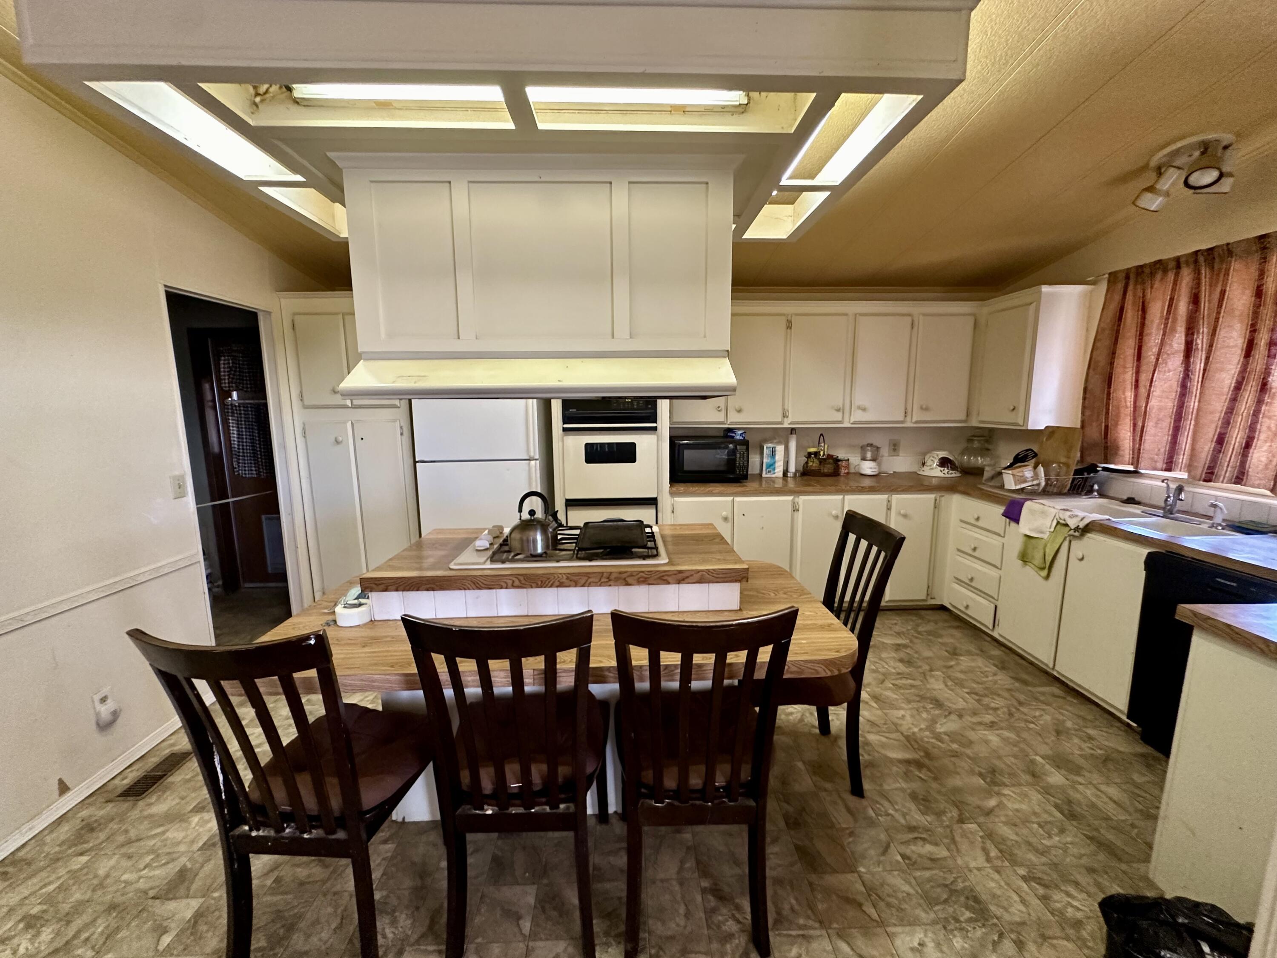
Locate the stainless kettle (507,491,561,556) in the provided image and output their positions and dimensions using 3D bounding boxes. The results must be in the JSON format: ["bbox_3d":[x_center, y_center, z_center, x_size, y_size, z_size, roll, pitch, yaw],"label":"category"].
[{"bbox_3d":[-0.393,0.163,1.990,0.205,0.228,0.185,3,9,25],"label":"stainless kettle"}]

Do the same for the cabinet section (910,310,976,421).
[{"bbox_3d":[2.228,-0.819,3.910,0.430,0.790,0.310,-1,9,-2],"label":"cabinet section"}]

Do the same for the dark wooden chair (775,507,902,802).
[{"bbox_3d":[0.685,0.692,2.132,0.550,1.020,0.470,-1,8,-1],"label":"dark wooden chair"}]

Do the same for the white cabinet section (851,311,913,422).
[{"bbox_3d":[1.764,-0.814,3.894,0.430,0.790,0.310,-1,9,-2],"label":"white cabinet section"}]

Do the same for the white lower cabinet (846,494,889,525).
[{"bbox_3d":[1.587,0.475,3.886,0.300,0.800,0.540,-1,8,-1],"label":"white lower cabinet"}]

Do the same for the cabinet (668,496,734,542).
[{"bbox_3d":[0.442,0.487,3.866,0.440,0.800,0.540,-1,8,-1],"label":"cabinet"}]

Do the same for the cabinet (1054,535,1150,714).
[{"bbox_3d":[2.484,0.671,2.496,0.540,0.750,0.400,-1,8,-1],"label":"cabinet"}]

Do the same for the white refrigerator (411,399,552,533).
[{"bbox_3d":[-1.013,0.151,3.649,0.770,1.690,0.720,-1,8,-1],"label":"white refrigerator"}]

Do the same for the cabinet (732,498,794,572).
[{"bbox_3d":[0.875,0.483,3.873,0.415,0.800,0.540,-1,8,-1],"label":"cabinet"}]

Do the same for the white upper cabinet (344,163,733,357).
[{"bbox_3d":[-0.308,-0.718,1.837,1.215,0.580,0.380,-1,8,-2],"label":"white upper cabinet"}]

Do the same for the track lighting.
[{"bbox_3d":[2.529,-1.401,2.395,0.250,0.210,0.310,-1,8,-1],"label":"track lighting"}]

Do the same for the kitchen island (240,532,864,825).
[{"bbox_3d":[-0.283,0.764,2.033,1.950,0.920,1.100,-1,8,-2],"label":"kitchen island"}]

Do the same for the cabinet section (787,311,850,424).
[{"bbox_3d":[1.301,-0.811,3.879,0.430,0.790,0.310,-1,9,-2],"label":"cabinet section"}]

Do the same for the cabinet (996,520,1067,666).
[{"bbox_3d":[2.476,0.611,2.917,0.540,0.750,0.410,-1,8,-1],"label":"cabinet"}]

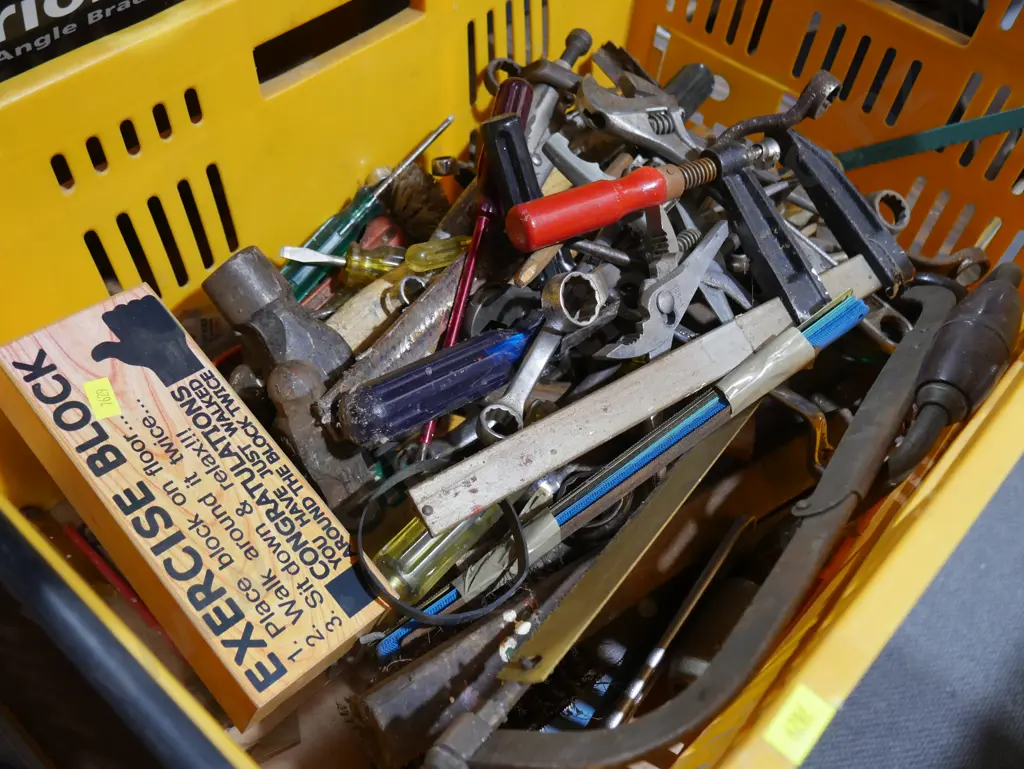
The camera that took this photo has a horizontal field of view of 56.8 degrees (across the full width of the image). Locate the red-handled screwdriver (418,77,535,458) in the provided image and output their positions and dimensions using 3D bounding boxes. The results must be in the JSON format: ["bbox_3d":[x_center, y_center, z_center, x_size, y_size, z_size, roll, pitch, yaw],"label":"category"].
[{"bbox_3d":[-0.024,-0.068,0.533,0.022,0.022,0.238,12,76,6],"label":"red-handled screwdriver"}]

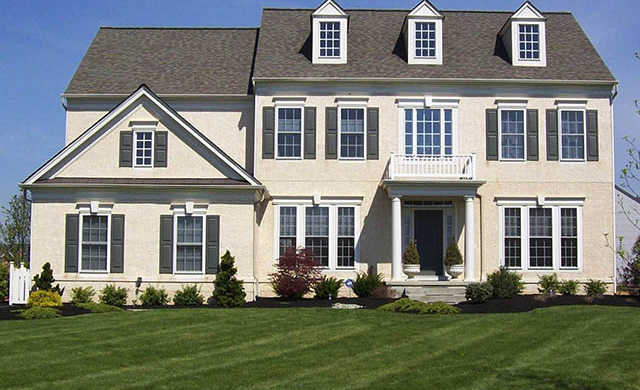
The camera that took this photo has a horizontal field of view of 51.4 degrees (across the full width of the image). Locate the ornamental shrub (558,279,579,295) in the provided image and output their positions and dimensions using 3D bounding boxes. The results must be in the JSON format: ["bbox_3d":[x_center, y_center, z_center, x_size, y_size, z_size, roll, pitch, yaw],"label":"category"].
[{"bbox_3d":[7.580,2.813,20.242,0.687,0.514,0.620,0,-3,0],"label":"ornamental shrub"}]

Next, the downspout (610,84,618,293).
[{"bbox_3d":[9.193,-0.225,20.732,0.150,6.573,0.300,0,-3,0],"label":"downspout"}]

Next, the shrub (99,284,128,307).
[{"bbox_3d":[-6.017,2.928,19.393,0.840,0.680,0.800,0,-3,-1],"label":"shrub"}]

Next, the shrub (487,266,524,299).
[{"bbox_3d":[5.424,2.558,19.461,1.100,0.970,1.000,0,-3,-1],"label":"shrub"}]

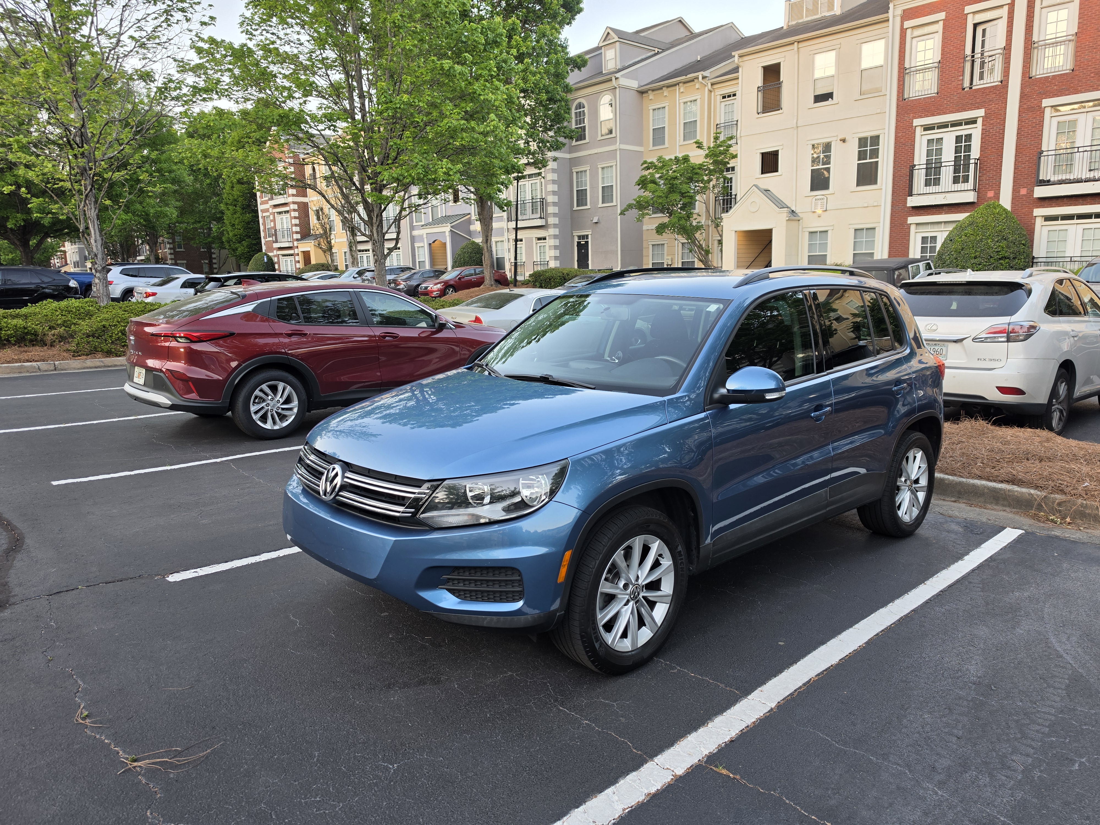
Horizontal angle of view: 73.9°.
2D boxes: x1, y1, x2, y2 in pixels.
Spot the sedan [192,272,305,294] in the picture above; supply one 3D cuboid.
[{"bbox_3d":[-8.470,-3.620,23.200,4.500,1.560,1.860,-11,14,-40],"label":"sedan"}]

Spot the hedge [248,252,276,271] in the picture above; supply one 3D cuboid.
[{"bbox_3d":[-22.500,-10.940,56.850,2.200,3.000,2.200,-12,15,-43],"label":"hedge"}]

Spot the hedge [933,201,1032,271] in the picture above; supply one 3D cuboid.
[{"bbox_3d":[13.670,-5.120,23.050,2.650,3.100,2.650,-12,15,-43],"label":"hedge"}]

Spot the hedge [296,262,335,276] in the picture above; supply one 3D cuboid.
[{"bbox_3d":[-15.770,-9.090,48.950,2.300,1.900,2.700,-12,15,-43],"label":"hedge"}]

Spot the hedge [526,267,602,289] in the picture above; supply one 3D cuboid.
[{"bbox_3d":[0.870,-6.680,36.200,1.700,1.150,4.200,-12,15,-43],"label":"hedge"}]

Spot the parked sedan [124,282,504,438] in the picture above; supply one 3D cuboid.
[{"bbox_3d":[-2.421,-0.763,8.824,4.630,1.560,1.900,-9,13,-43],"label":"parked sedan"}]

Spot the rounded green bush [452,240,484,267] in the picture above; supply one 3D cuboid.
[{"bbox_3d":[-4.570,-8.460,42.200,2.150,2.900,2.150,-12,15,-43],"label":"rounded green bush"}]

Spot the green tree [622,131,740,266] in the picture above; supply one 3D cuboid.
[{"bbox_3d":[5.610,-8.510,31.900,4.500,6.500,4.900,-2,11,0],"label":"green tree"}]

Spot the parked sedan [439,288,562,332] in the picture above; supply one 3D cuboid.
[{"bbox_3d":[-0.060,-1.900,15.750,4.860,1.460,1.840,-10,13,-40],"label":"parked sedan"}]

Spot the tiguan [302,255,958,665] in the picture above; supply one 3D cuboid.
[{"bbox_3d":[0.788,-0.019,4.415,4.430,1.700,1.920,-8,12,-41],"label":"tiguan"}]

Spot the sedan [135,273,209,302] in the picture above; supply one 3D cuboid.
[{"bbox_3d":[-12.300,-4.250,26.800,4.550,1.470,1.820,-11,14,-40],"label":"sedan"}]

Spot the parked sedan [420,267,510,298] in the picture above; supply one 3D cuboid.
[{"bbox_3d":[-4.190,-6.380,35.810,4.860,1.470,1.850,-14,15,-42],"label":"parked sedan"}]

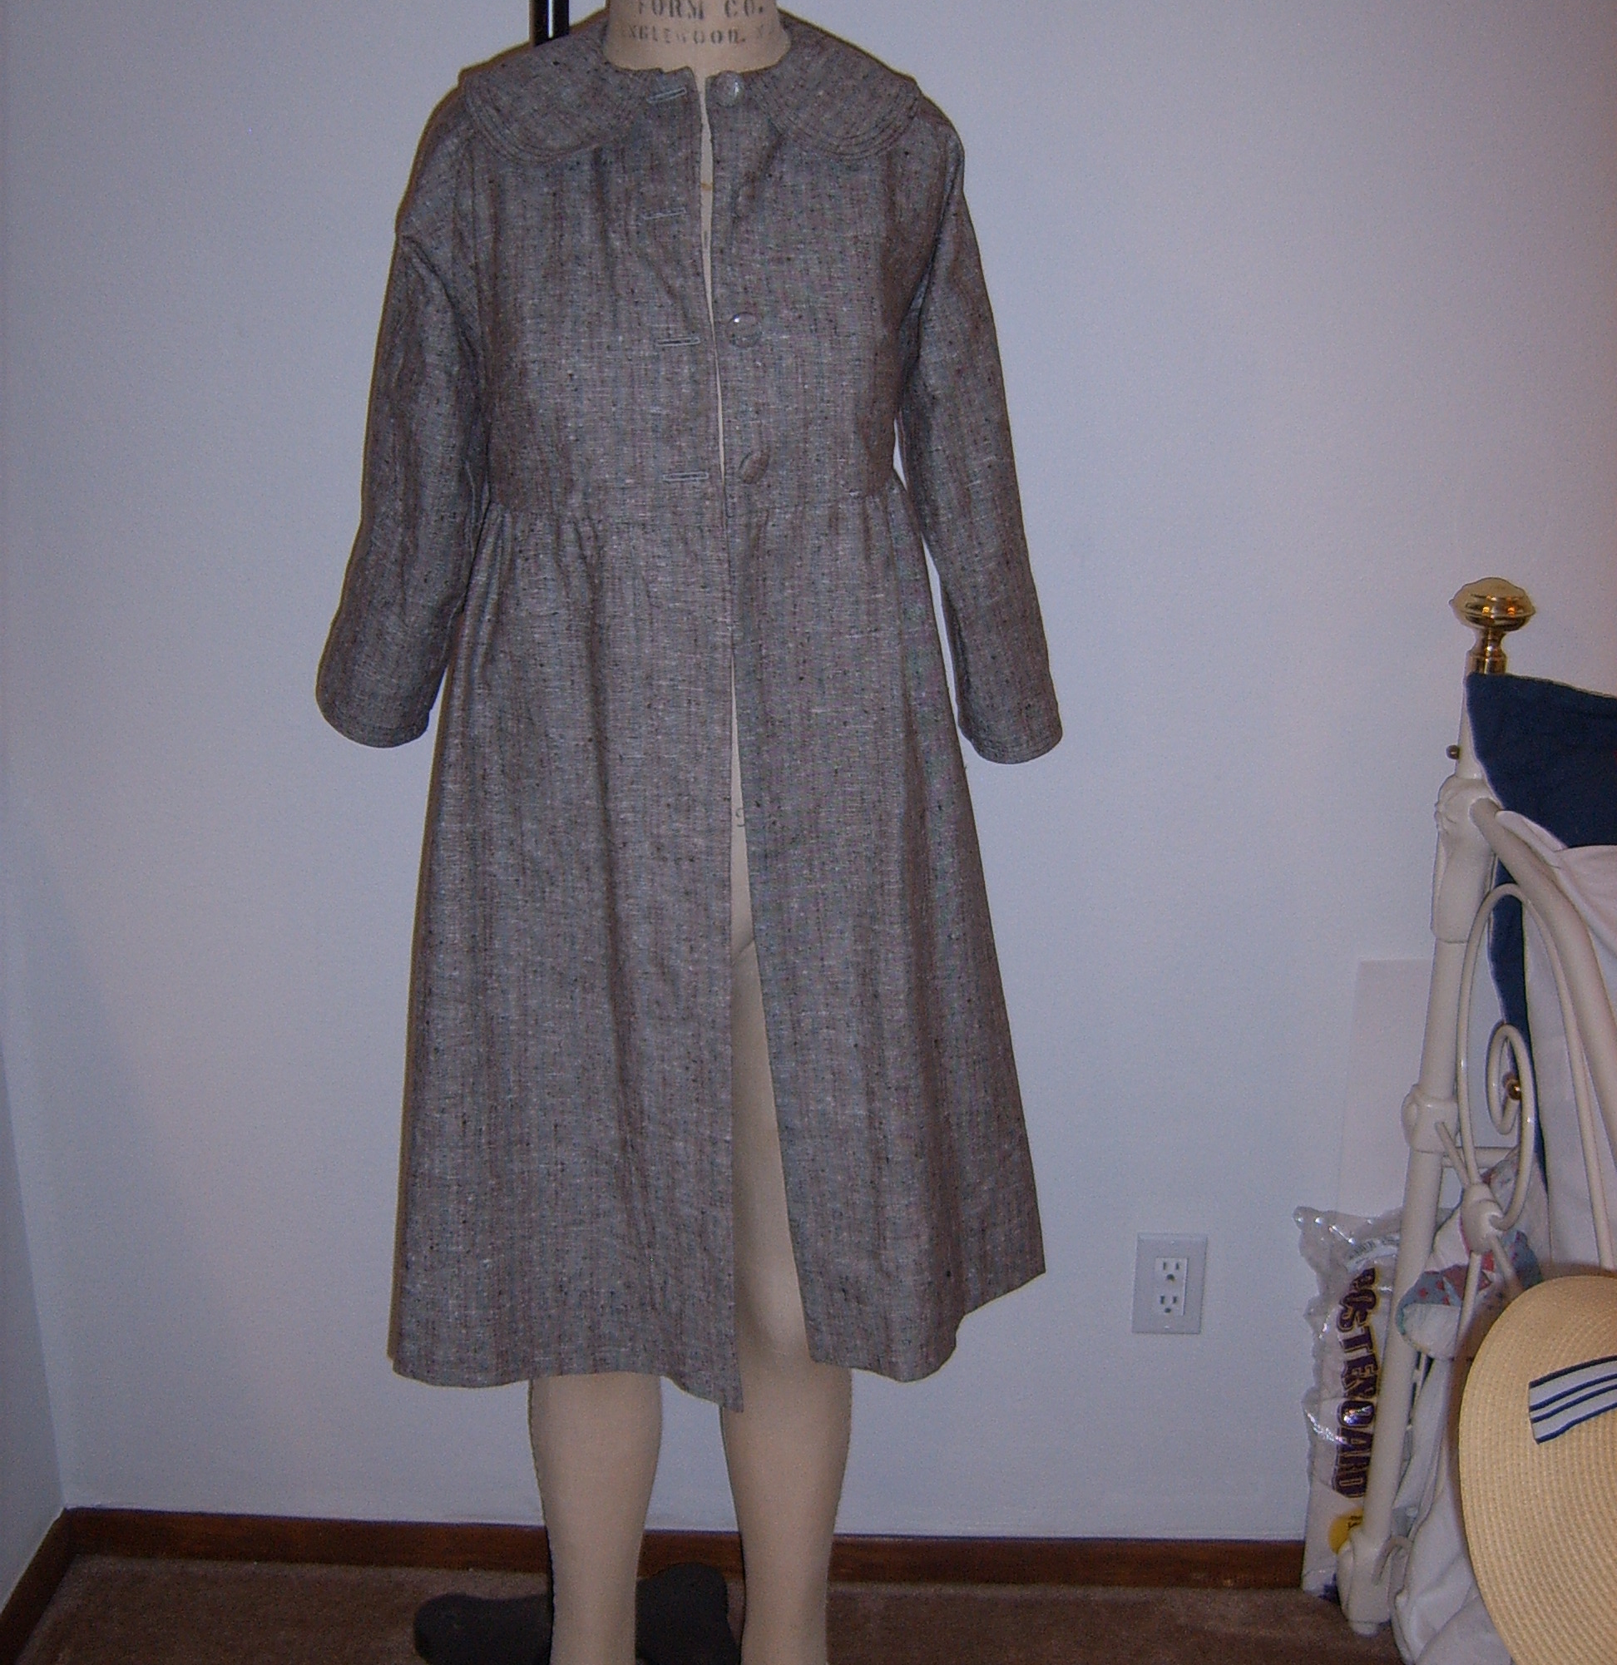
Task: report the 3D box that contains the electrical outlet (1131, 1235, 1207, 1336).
[{"bbox_3d":[0.365,0.457,2.200,0.070,0.114,0.008,1,18,3],"label":"electrical outlet"}]

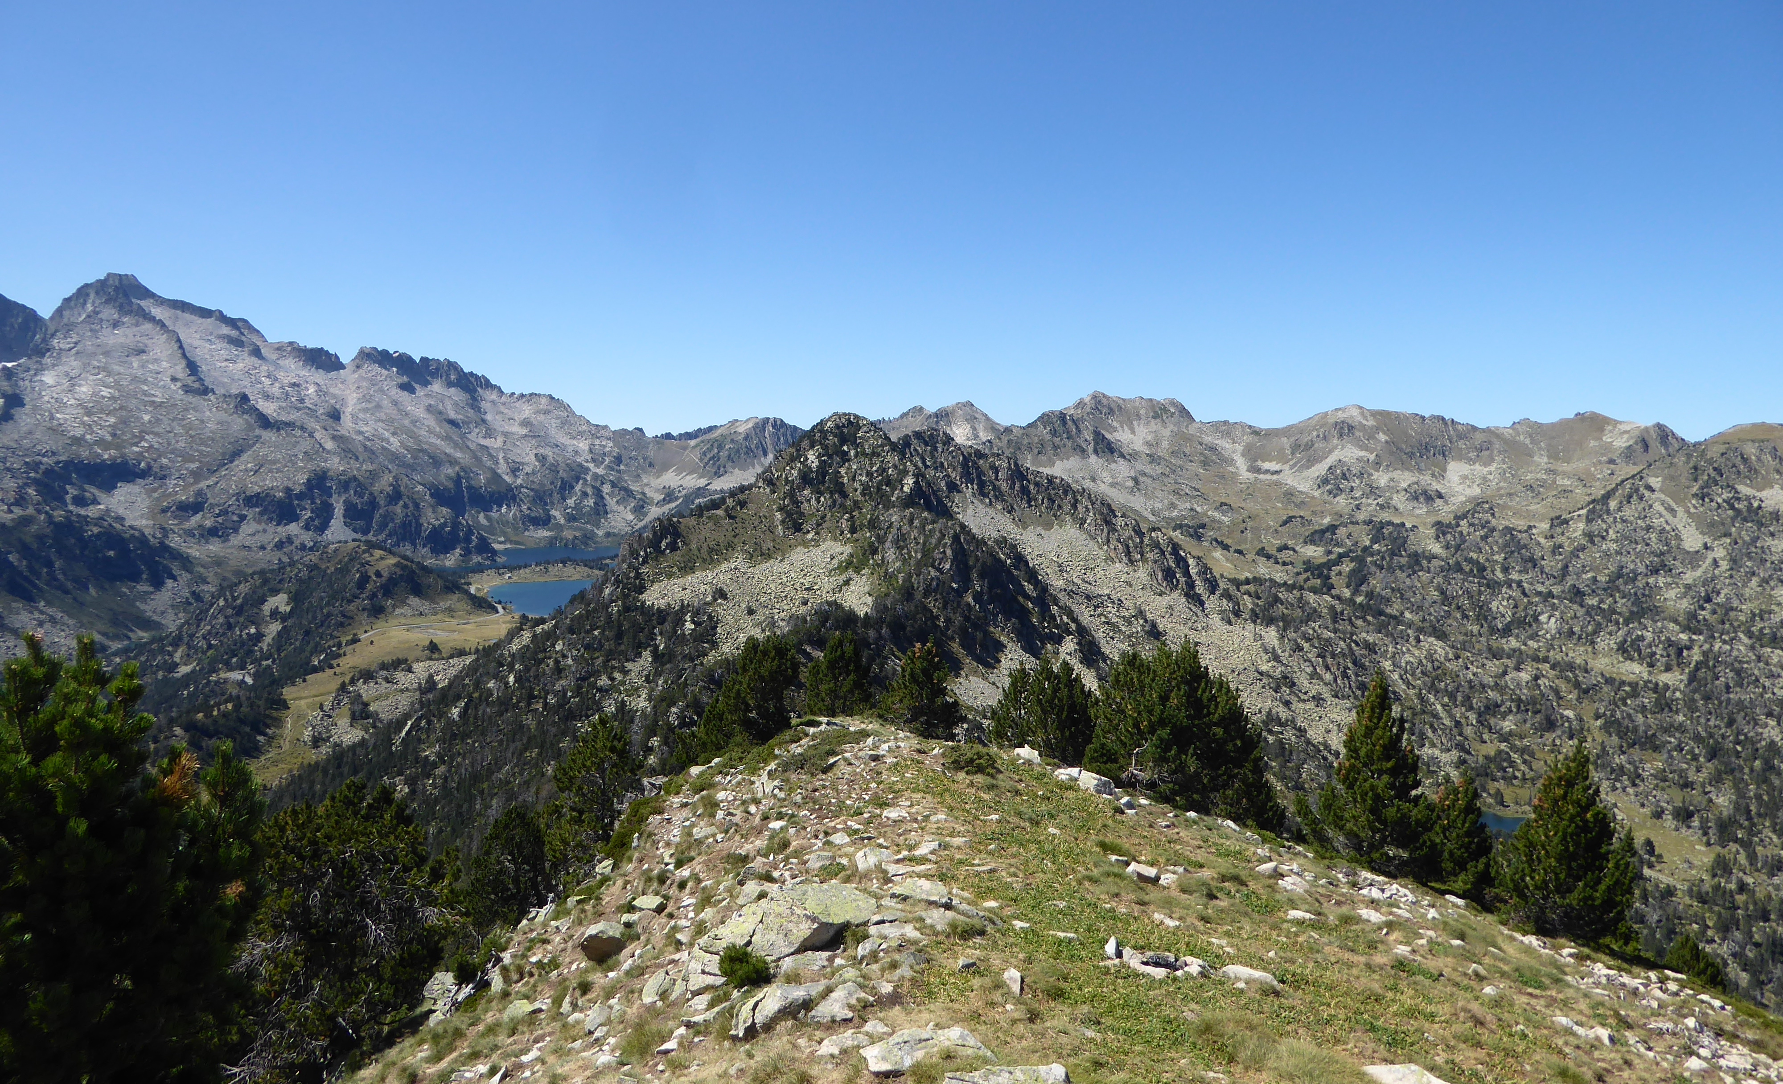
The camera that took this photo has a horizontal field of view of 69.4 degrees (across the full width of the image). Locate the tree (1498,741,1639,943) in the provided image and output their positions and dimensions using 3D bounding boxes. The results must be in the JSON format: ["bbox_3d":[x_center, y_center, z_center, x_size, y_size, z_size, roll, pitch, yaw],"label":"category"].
[{"bbox_3d":[9.201,4.089,17.500,1.840,2.690,1.840,0,3,0],"label":"tree"}]

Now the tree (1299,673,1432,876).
[{"bbox_3d":[7.183,3.512,19.500,1.940,3.020,1.940,0,3,0],"label":"tree"}]

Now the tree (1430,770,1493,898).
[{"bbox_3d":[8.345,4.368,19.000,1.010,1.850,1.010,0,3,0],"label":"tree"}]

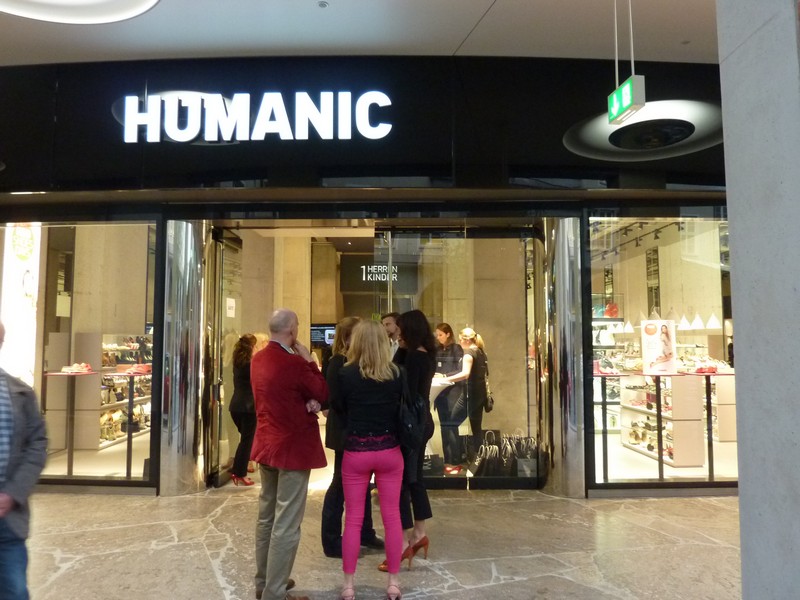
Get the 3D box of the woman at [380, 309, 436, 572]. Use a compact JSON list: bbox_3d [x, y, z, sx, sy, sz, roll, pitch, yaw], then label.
[{"bbox_3d":[0.060,0.971,4.081,0.410,1.780,0.460,-1,-4,10],"label":"woman"}]

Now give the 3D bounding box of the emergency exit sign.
[{"bbox_3d":[1.529,-1.342,3.900,0.081,0.198,0.333,0,-4,-6],"label":"emergency exit sign"}]

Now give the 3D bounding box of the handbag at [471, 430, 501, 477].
[{"bbox_3d":[0.961,1.730,6.493,0.340,0.520,0.220,0,-4,6],"label":"handbag"}]

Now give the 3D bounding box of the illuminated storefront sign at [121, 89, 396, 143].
[{"bbox_3d":[-1.362,-1.756,5.560,2.570,0.440,0.100,0,-4,3],"label":"illuminated storefront sign"}]

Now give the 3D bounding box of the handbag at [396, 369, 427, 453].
[{"bbox_3d":[0.070,0.659,3.512,0.150,0.470,0.290,-1,-4,16],"label":"handbag"}]

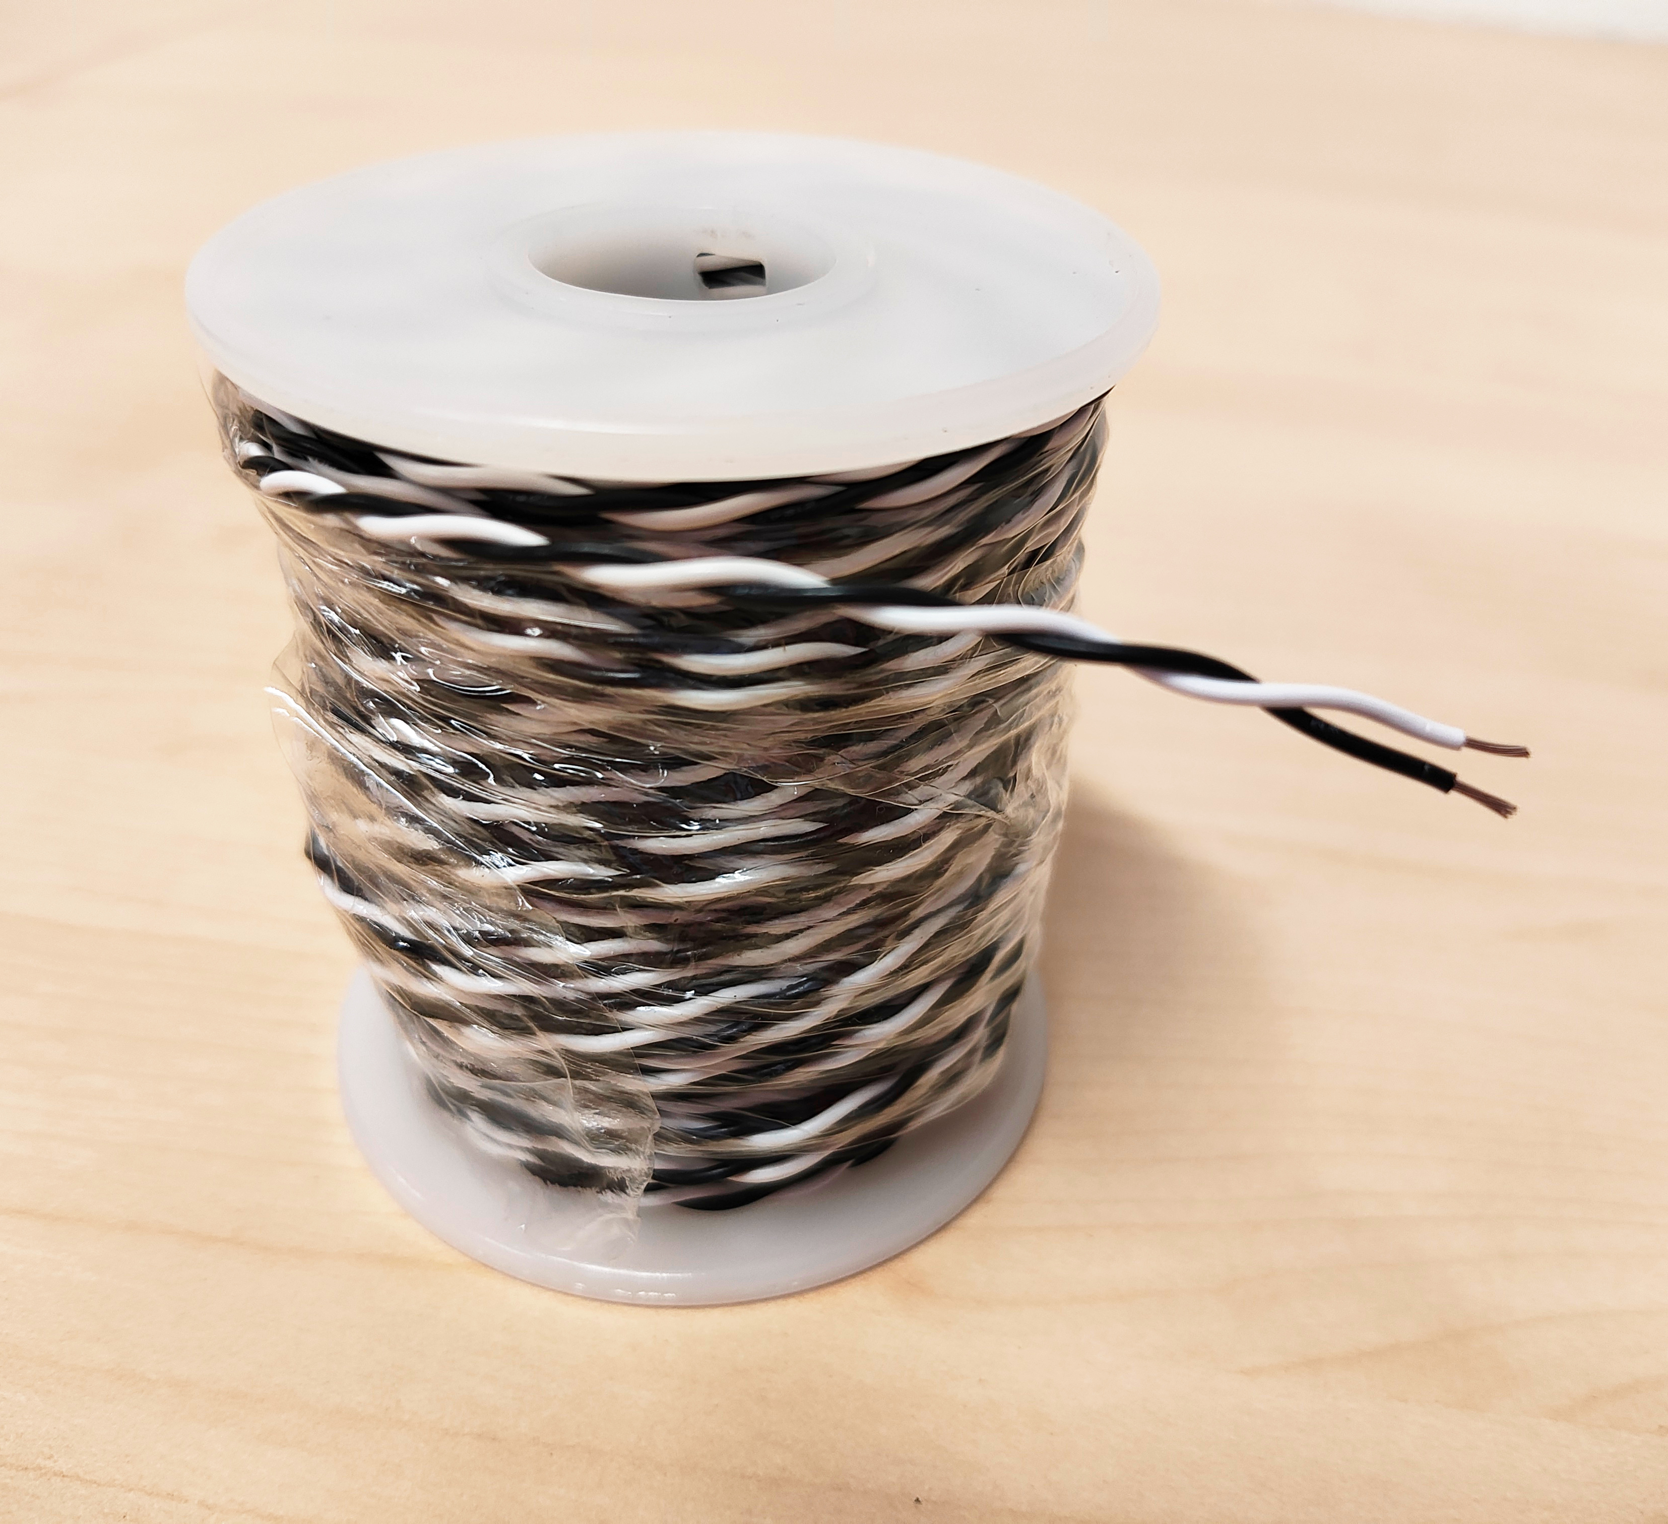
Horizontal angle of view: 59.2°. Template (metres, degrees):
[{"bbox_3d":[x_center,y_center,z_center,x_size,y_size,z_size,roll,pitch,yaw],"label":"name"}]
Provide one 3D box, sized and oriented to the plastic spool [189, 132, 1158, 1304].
[{"bbox_3d":[-0.012,-0.006,0.131,0.070,0.079,0.070,2,35,-1],"label":"plastic spool"}]

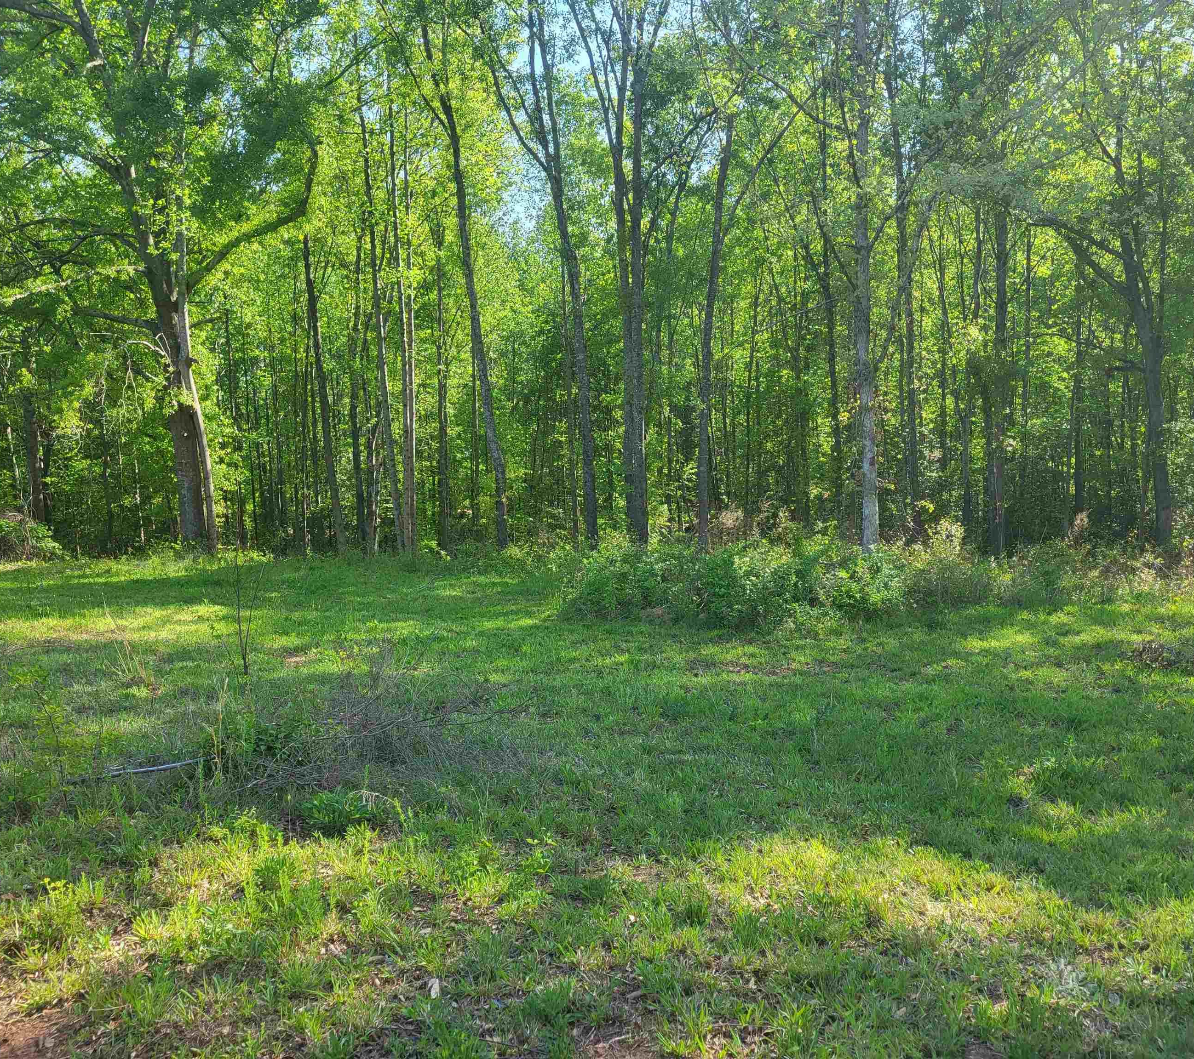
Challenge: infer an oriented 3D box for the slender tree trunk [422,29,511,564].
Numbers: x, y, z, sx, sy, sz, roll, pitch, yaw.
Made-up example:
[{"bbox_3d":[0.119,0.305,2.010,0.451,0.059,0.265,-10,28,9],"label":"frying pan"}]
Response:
[{"bbox_3d":[-2.901,-5.419,23.795,0.624,11.820,0.302,-7,2,0],"label":"slender tree trunk"}]

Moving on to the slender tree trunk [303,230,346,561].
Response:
[{"bbox_3d":[-6.387,-3.175,24.870,0.312,7.460,0.257,-6,2,0],"label":"slender tree trunk"}]

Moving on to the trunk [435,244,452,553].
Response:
[{"bbox_3d":[-3.998,-3.366,27.361,0.286,7.970,0.220,-1,2,0],"label":"trunk"}]

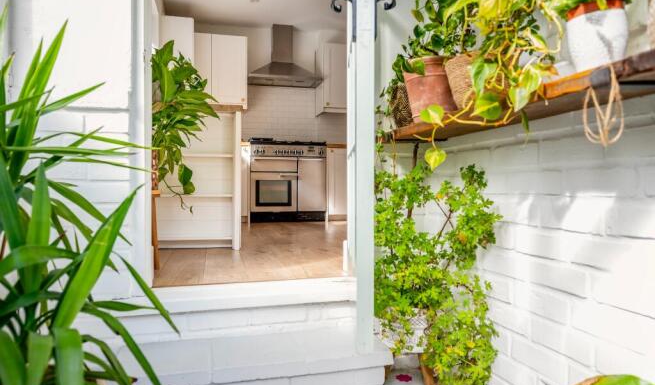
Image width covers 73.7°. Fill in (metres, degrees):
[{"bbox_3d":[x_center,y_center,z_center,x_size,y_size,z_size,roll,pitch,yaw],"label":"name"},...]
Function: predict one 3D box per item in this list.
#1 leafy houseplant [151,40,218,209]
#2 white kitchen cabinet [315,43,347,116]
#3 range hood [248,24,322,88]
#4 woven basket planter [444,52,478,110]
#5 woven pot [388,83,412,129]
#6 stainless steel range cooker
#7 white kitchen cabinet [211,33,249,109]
[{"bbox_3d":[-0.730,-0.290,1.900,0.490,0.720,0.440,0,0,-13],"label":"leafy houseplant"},{"bbox_3d":[0.105,-1.432,5.687,0.420,0.875,0.340,0,0,-13],"label":"white kitchen cabinet"},{"bbox_3d":[-0.528,-1.730,5.458,0.900,0.690,0.480,0,0,-13],"label":"range hood"},{"bbox_3d":[0.437,-0.299,1.245,0.190,0.148,0.190,0,0,-13],"label":"woven basket planter"},{"bbox_3d":[0.316,-0.305,1.598,0.165,0.155,0.165,0,0,-13],"label":"woven pot"},{"bbox_3d":[-0.516,-0.110,5.409,0.900,0.930,0.610,0,0,-13],"label":"stainless steel range cooker"},{"bbox_3d":[-1.200,-1.432,5.373,0.415,0.870,0.340,0,0,-13],"label":"white kitchen cabinet"}]

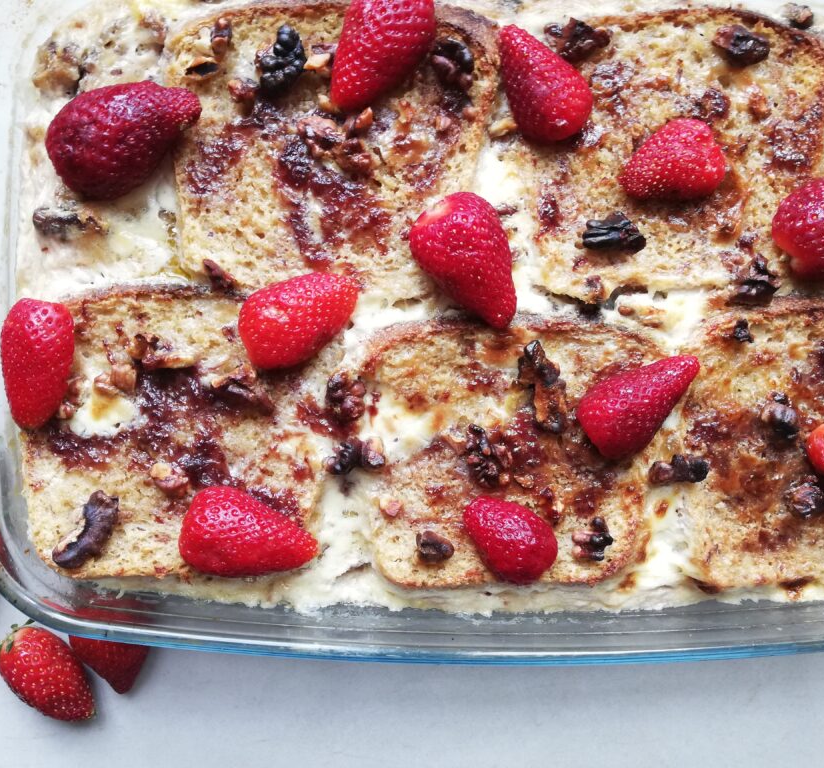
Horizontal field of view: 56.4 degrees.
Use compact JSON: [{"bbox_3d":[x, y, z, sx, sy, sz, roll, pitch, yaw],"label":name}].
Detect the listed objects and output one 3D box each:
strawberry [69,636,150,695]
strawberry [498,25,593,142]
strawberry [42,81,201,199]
[{"bbox_3d":[-0.110,0.094,0.281,0.030,0.027,0.043,-11,83,-1],"label":"strawberry"},{"bbox_3d":[0.047,-0.107,0.274,0.027,0.020,0.044,-32,84,-4],"label":"strawberry"},{"bbox_3d":[-0.099,-0.084,0.266,0.054,0.030,0.035,-20,83,-2],"label":"strawberry"}]

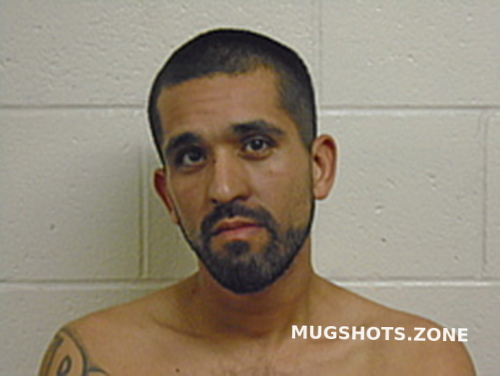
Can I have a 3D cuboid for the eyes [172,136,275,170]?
[{"bbox_3d":[-0.023,-0.034,1.090,0.096,0.018,0.022,-9,-6,11],"label":"eyes"}]

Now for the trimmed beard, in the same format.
[{"bbox_3d":[-0.002,0.058,1.115,0.122,0.085,0.085,-9,-6,11],"label":"trimmed beard"}]

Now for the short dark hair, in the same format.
[{"bbox_3d":[-0.019,-0.092,1.170,0.166,0.148,0.190,-9,-6,11],"label":"short dark hair"}]

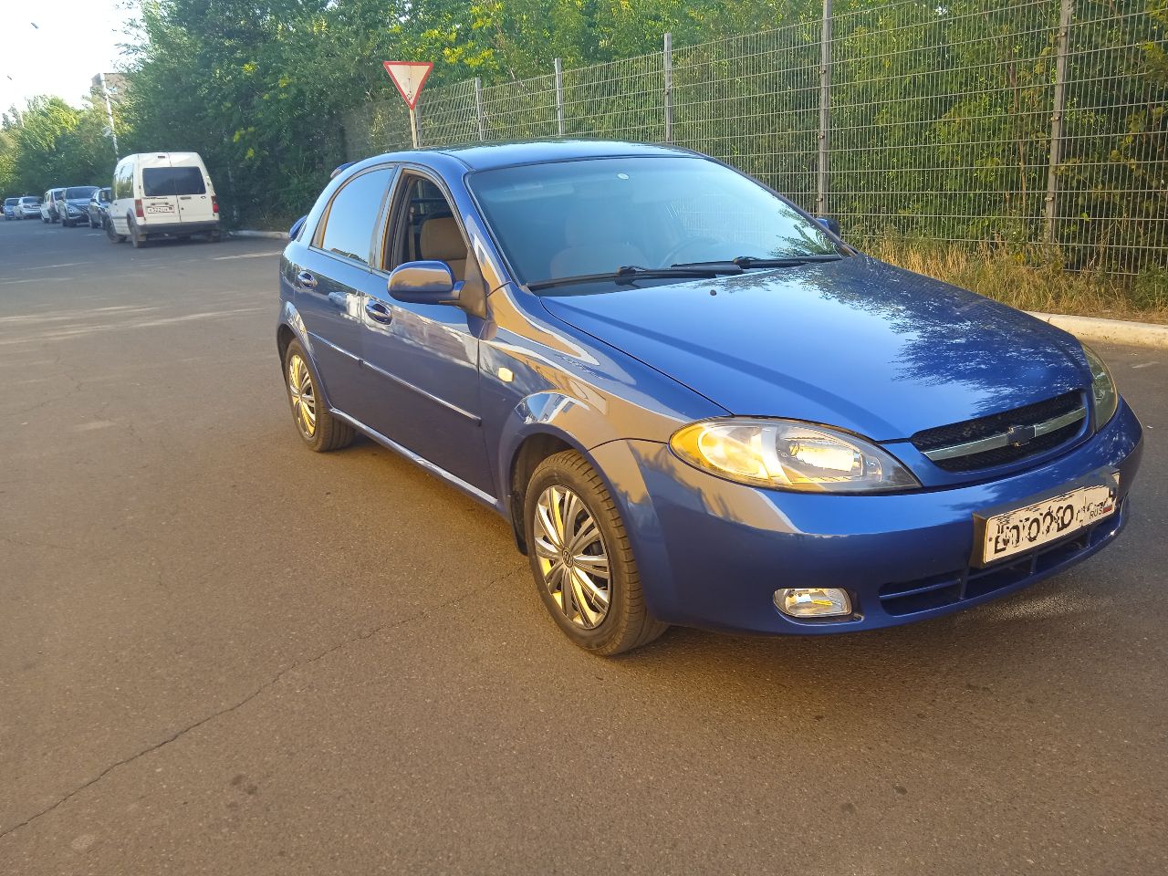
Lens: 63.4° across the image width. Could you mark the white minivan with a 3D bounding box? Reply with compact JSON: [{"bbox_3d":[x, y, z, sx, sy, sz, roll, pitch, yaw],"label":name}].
[{"bbox_3d":[-10.078,-5.598,22.300,1.790,1.970,4.500,-13,19,-33],"label":"white minivan"}]

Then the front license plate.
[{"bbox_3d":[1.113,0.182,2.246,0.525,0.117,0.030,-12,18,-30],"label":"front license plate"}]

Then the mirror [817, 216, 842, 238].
[{"bbox_3d":[0.976,-0.808,3.857,0.220,0.155,0.130,-12,18,-30],"label":"mirror"}]

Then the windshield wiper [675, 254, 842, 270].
[{"bbox_3d":[0.621,-0.620,3.316,0.760,0.055,0.085,-9,17,-31],"label":"windshield wiper"}]

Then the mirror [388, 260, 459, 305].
[{"bbox_3d":[-0.504,-0.491,2.967,0.210,0.140,0.135,-12,18,-30],"label":"mirror"}]

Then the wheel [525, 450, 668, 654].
[{"bbox_3d":[0.047,0.312,2.681,0.200,0.590,0.590,-12,18,-30],"label":"wheel"}]

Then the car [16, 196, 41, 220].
[{"bbox_3d":[-36.229,-15.149,61.854,1.720,1.470,4.400,-13,19,-33],"label":"car"}]

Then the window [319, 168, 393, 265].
[{"bbox_3d":[-0.970,-0.962,4.062,0.050,0.410,0.720,19,2,-35],"label":"window"}]

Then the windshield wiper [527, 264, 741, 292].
[{"bbox_3d":[0.169,-0.498,2.946,0.690,0.055,0.085,-7,16,-16],"label":"windshield wiper"}]

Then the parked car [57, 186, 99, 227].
[{"bbox_3d":[-21.348,-9.937,40.517,1.800,1.620,4.400,-13,19,-33],"label":"parked car"}]

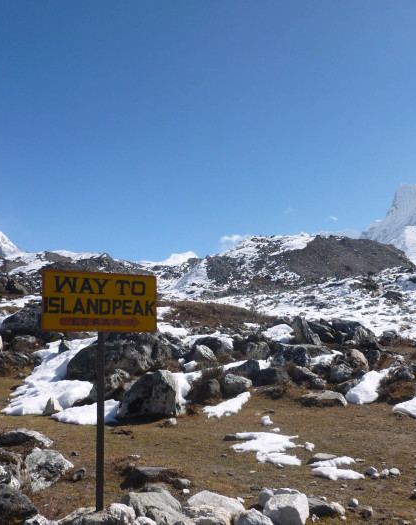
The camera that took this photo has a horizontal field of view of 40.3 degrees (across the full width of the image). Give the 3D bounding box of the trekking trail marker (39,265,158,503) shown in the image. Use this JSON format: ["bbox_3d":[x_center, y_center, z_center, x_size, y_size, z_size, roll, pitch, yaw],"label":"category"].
[{"bbox_3d":[-0.707,0.814,3.750,0.742,1.560,0.060,2,-4,-25],"label":"trekking trail marker"}]

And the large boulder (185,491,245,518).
[{"bbox_3d":[0.044,1.726,4.000,0.415,0.200,0.300,0,-4,1],"label":"large boulder"}]

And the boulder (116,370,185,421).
[{"bbox_3d":[-0.752,1.770,7.600,0.838,0.623,0.650,0,-4,-6],"label":"boulder"}]

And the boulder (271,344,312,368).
[{"bbox_3d":[1.611,1.820,11.000,0.791,0.454,0.600,-1,-4,8],"label":"boulder"}]

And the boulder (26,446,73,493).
[{"bbox_3d":[-1.280,1.675,4.600,0.384,0.340,0.340,1,-4,-15],"label":"boulder"}]

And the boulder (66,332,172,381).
[{"bbox_3d":[-1.547,1.681,10.300,1.869,0.831,1.300,1,-4,-8],"label":"boulder"}]

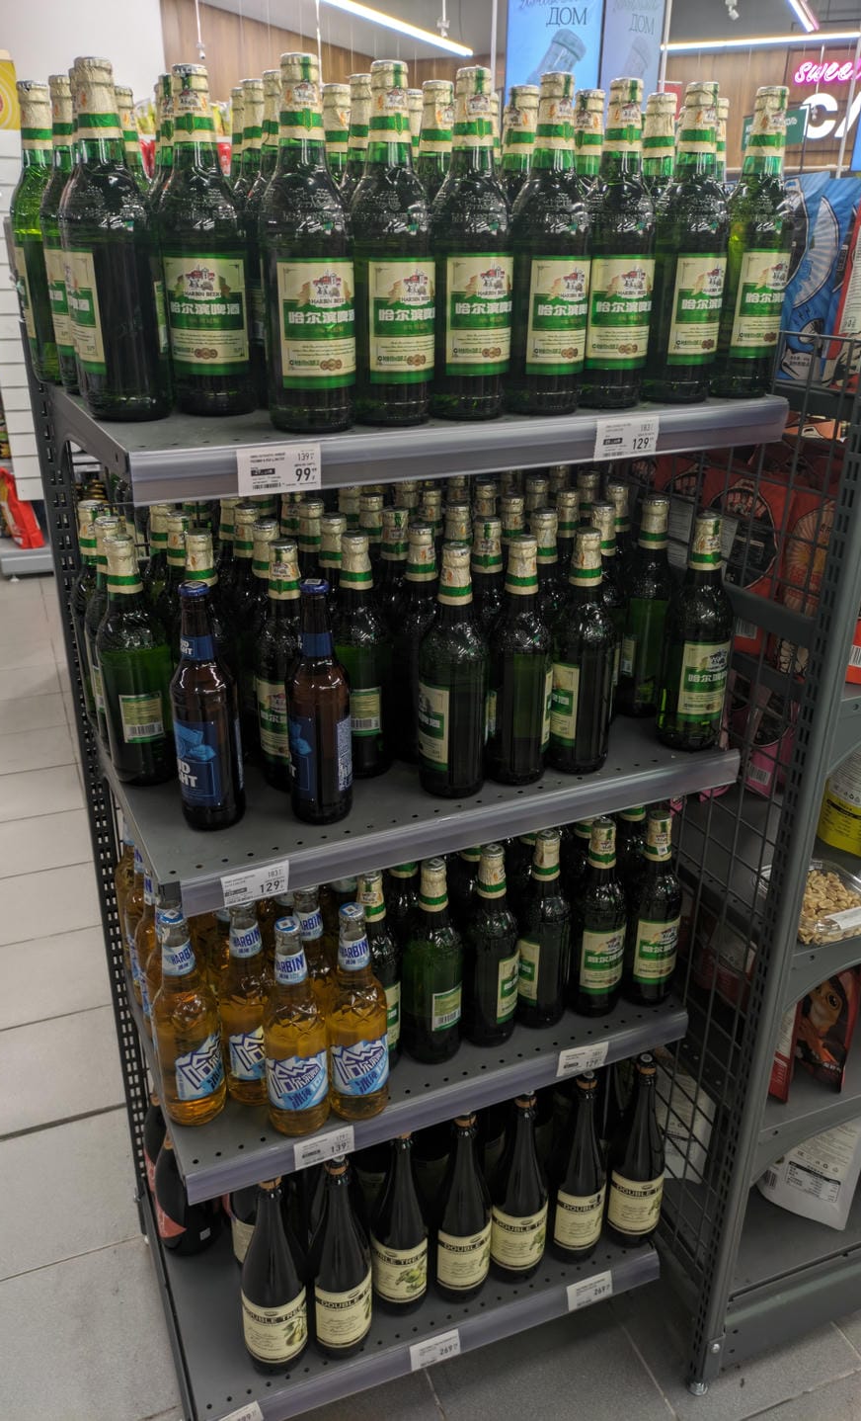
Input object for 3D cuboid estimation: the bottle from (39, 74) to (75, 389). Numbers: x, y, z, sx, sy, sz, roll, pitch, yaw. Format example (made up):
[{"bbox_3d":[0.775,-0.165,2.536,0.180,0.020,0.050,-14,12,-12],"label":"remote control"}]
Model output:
[{"bbox_3d":[-0.322,-0.432,0.953,0.068,0.271,0.068,19,31,36],"label":"bottle"}]

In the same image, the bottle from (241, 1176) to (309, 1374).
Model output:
[{"bbox_3d":[-0.201,0.706,1.300,0.081,0.318,0.081,-4,25,-9],"label":"bottle"}]

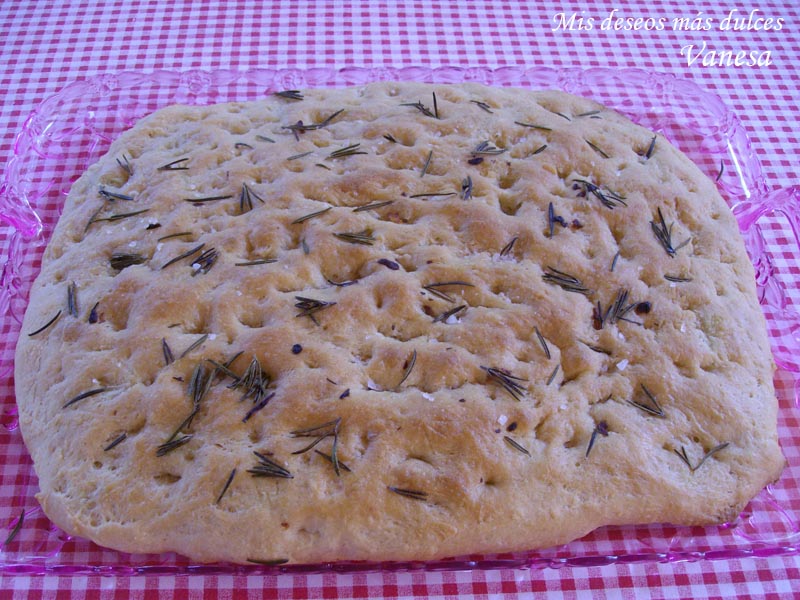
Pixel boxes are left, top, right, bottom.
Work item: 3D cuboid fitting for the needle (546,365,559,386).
[{"bbox_3d":[0.065,0.032,0.352,0.002,0.002,0.013,25,57,17],"label":"needle"}]

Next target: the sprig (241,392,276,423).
[{"bbox_3d":[-0.055,0.042,0.325,0.002,0.003,0.017,34,59,21],"label":"sprig"}]

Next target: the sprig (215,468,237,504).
[{"bbox_3d":[-0.081,0.087,0.388,0.002,0.002,0.018,17,55,11],"label":"sprig"}]

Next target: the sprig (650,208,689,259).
[{"bbox_3d":[0.126,-0.032,0.388,0.014,0.005,0.030,-14,55,-12],"label":"sprig"}]

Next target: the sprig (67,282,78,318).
[{"bbox_3d":[-0.178,0.001,0.452,0.006,0.003,0.025,-11,55,-9],"label":"sprig"}]

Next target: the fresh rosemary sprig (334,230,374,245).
[{"bbox_3d":[-0.023,-0.033,0.426,0.022,0.004,0.006,17,54,11],"label":"fresh rosemary sprig"}]

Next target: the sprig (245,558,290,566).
[{"bbox_3d":[-0.060,0.120,0.382,0.021,0.004,0.004,0,53,-1],"label":"sprig"}]

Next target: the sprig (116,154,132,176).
[{"bbox_3d":[-0.152,-0.075,0.464,0.006,0.004,0.018,-33,61,-24],"label":"sprig"}]

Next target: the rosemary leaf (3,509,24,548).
[{"bbox_3d":[-0.148,0.088,0.320,0.002,0.003,0.015,11,54,6],"label":"rosemary leaf"}]

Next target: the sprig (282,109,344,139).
[{"bbox_3d":[-0.047,-0.097,0.446,0.014,0.006,0.035,37,61,23],"label":"sprig"}]

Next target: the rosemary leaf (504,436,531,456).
[{"bbox_3d":[0.057,0.071,0.400,0.015,0.002,0.002,36,61,23],"label":"rosemary leaf"}]

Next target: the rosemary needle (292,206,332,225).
[{"bbox_3d":[-0.051,-0.049,0.485,0.026,0.003,0.003,-25,57,-18],"label":"rosemary needle"}]

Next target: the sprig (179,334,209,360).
[{"bbox_3d":[-0.107,0.025,0.432,0.002,0.002,0.019,34,60,22],"label":"sprig"}]

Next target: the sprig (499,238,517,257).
[{"bbox_3d":[0.052,-0.025,0.392,0.003,0.004,0.015,34,60,22],"label":"sprig"}]

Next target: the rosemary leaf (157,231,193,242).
[{"bbox_3d":[-0.102,-0.029,0.376,0.016,0.003,0.003,-15,55,-13],"label":"rosemary leaf"}]

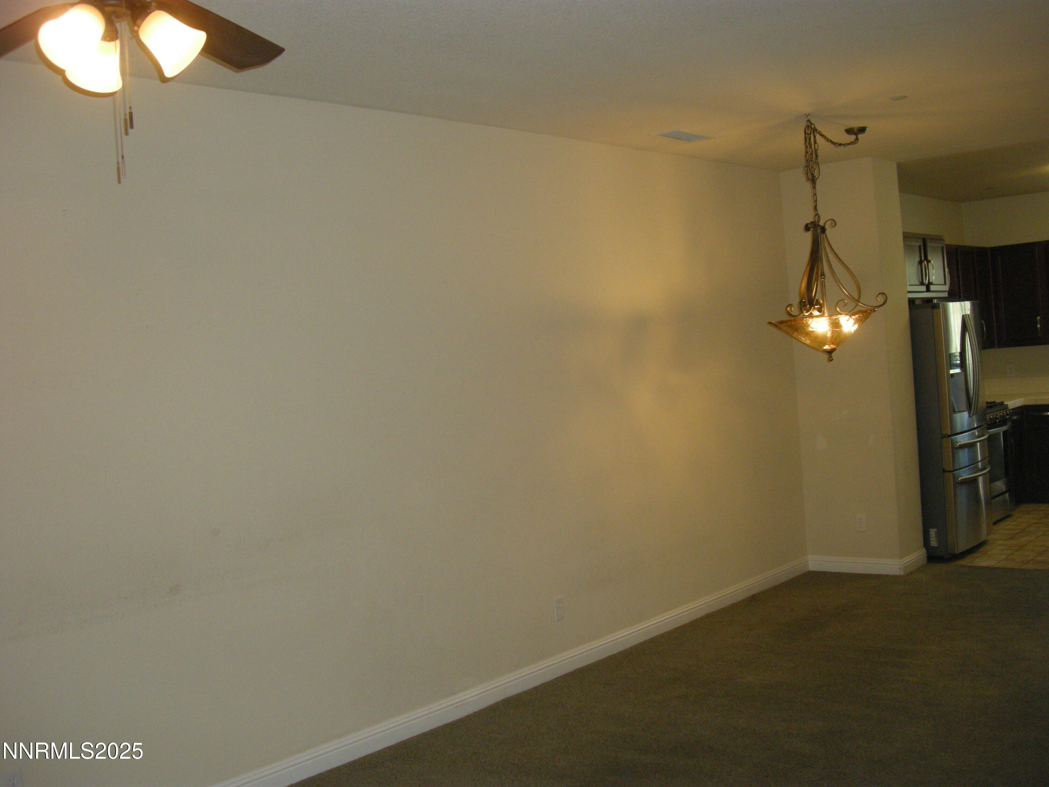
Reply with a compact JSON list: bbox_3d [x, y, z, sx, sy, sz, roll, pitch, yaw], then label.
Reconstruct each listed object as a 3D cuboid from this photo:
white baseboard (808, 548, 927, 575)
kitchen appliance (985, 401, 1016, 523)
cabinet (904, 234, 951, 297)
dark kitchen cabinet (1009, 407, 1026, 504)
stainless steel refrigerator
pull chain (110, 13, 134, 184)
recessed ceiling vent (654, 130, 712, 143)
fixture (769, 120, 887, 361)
[{"bbox_3d":[2.375,1.135,7.712,0.645,0.110,0.450,-3,2,42],"label":"white baseboard"},{"bbox_3d":[3.550,0.578,9.146,0.670,0.940,0.770,-3,2,42],"label":"kitchen appliance"},{"bbox_3d":[2.654,-0.908,8.260,0.610,0.460,0.910,-3,2,42],"label":"cabinet"},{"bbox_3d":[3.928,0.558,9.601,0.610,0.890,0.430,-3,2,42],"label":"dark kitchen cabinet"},{"bbox_3d":[2.874,0.246,8.176,0.900,1.770,0.900,-3,2,42],"label":"stainless steel refrigerator"},{"bbox_3d":[-0.789,-0.580,2.200,0.032,0.320,0.032,-3,2,42],"label":"pull chain"},{"bbox_3d":[0.868,-1.382,6.062,0.170,0.025,0.400,-3,2,42],"label":"recessed ceiling vent"},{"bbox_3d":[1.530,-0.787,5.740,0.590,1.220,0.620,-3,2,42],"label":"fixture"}]

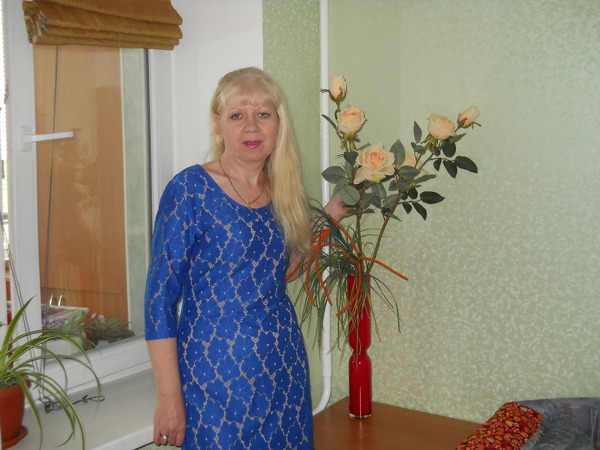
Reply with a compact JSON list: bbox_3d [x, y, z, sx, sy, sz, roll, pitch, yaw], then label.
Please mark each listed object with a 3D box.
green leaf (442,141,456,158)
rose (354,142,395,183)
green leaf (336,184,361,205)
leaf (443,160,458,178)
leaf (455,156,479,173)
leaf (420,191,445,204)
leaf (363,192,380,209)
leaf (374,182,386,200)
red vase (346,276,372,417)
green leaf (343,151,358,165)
[{"bbox_3d":[0.384,-0.196,1.820,0.035,0.049,0.016,-2,0,12],"label":"green leaf"},{"bbox_3d":[0.194,-0.161,1.840,0.104,0.100,0.080,-4,-18,5],"label":"rose"},{"bbox_3d":[0.128,-0.078,1.840,0.072,0.043,0.016,41,4,0],"label":"green leaf"},{"bbox_3d":[0.430,-0.159,2.030,0.032,0.061,0.020,-32,-3,12],"label":"leaf"},{"bbox_3d":[0.476,-0.170,2.030,0.076,0.038,0.020,31,10,9],"label":"leaf"},{"bbox_3d":[0.381,-0.078,2.040,0.073,0.036,0.020,4,5,10],"label":"leaf"},{"bbox_3d":[0.207,-0.071,2.060,0.051,0.047,0.024,0,4,6],"label":"leaf"},{"bbox_3d":[0.209,-0.089,1.860,0.033,0.050,0.016,6,0,6],"label":"leaf"},{"bbox_3d":[0.163,0.328,1.926,0.062,0.381,0.062,0,4,5],"label":"red vase"},{"bbox_3d":[0.134,-0.174,1.850,0.039,0.035,0.022,-4,0,5],"label":"green leaf"}]

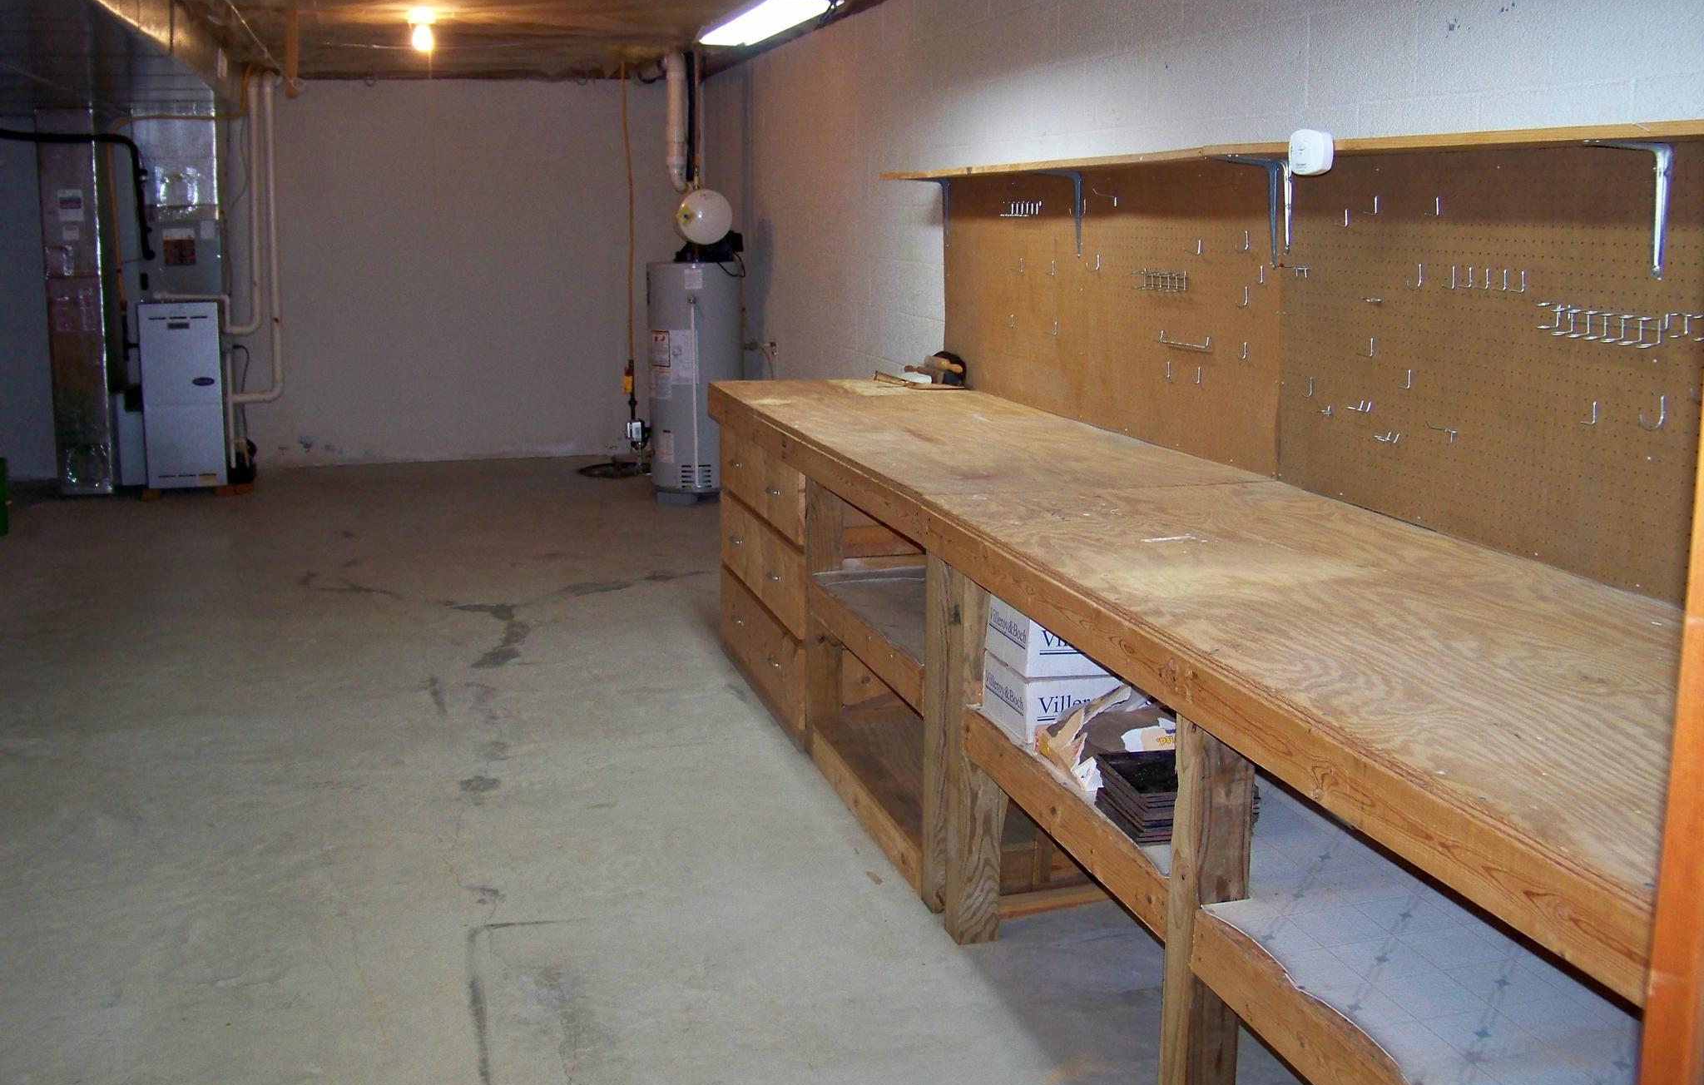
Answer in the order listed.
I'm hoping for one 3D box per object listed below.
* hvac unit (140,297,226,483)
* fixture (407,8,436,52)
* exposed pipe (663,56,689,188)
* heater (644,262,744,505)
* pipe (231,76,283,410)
[{"bbox_3d":[-3.682,-0.856,9.036,0.420,0.985,0.700,-3,12,-16],"label":"hvac unit"},{"bbox_3d":[-1.780,-2.115,6.713,0.115,0.165,0.115,-3,12,-16],"label":"fixture"},{"bbox_3d":[-0.914,-2.189,8.451,0.120,0.720,0.110,-3,12,-16],"label":"exposed pipe"},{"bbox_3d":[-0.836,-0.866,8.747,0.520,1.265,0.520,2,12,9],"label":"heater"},{"bbox_3d":[-3.263,-1.655,8.896,0.260,1.770,0.100,-3,12,-16],"label":"pipe"}]

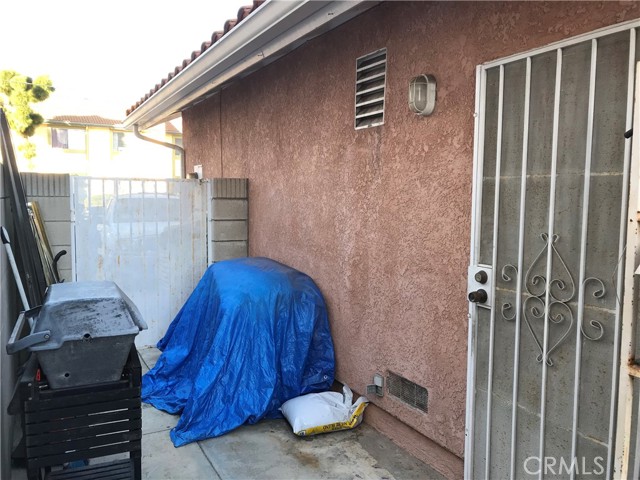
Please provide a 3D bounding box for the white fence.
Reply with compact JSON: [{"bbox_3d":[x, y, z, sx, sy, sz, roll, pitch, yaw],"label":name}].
[{"bbox_3d":[-1.552,0.211,4.624,1.180,1.530,0.060,-2,6,-29],"label":"white fence"}]

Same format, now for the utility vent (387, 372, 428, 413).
[{"bbox_3d":[0.474,0.838,2.862,0.030,0.145,0.355,-2,6,-29],"label":"utility vent"}]

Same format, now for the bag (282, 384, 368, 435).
[{"bbox_3d":[0.019,1.040,3.231,0.490,0.190,0.310,-1,5,-18],"label":"bag"}]

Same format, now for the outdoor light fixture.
[{"bbox_3d":[0.510,-0.732,2.606,0.097,0.205,0.110,-2,6,-29],"label":"outdoor light fixture"}]

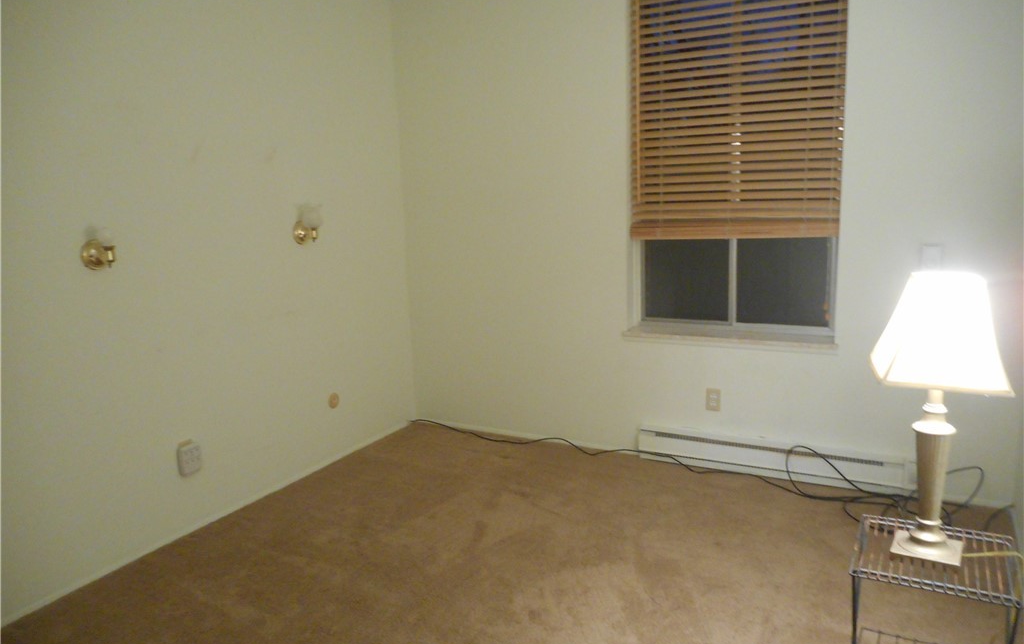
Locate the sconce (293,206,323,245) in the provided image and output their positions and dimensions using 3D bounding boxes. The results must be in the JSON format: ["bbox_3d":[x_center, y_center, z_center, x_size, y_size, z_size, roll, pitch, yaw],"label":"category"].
[{"bbox_3d":[-0.984,-0.472,3.612,0.132,0.187,0.108,3,12,28],"label":"sconce"}]

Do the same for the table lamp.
[{"bbox_3d":[0.952,0.210,1.649,0.256,0.635,0.252,3,12,28],"label":"table lamp"}]

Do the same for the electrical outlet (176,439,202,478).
[{"bbox_3d":[-1.363,0.573,3.119,0.034,0.129,0.091,3,12,28],"label":"electrical outlet"}]

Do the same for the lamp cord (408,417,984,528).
[{"bbox_3d":[0.606,0.640,3.646,3.020,0.205,0.410,3,12,28],"label":"lamp cord"}]

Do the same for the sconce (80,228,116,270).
[{"bbox_3d":[-1.482,-0.267,2.691,0.132,0.161,0.108,3,12,28],"label":"sconce"}]

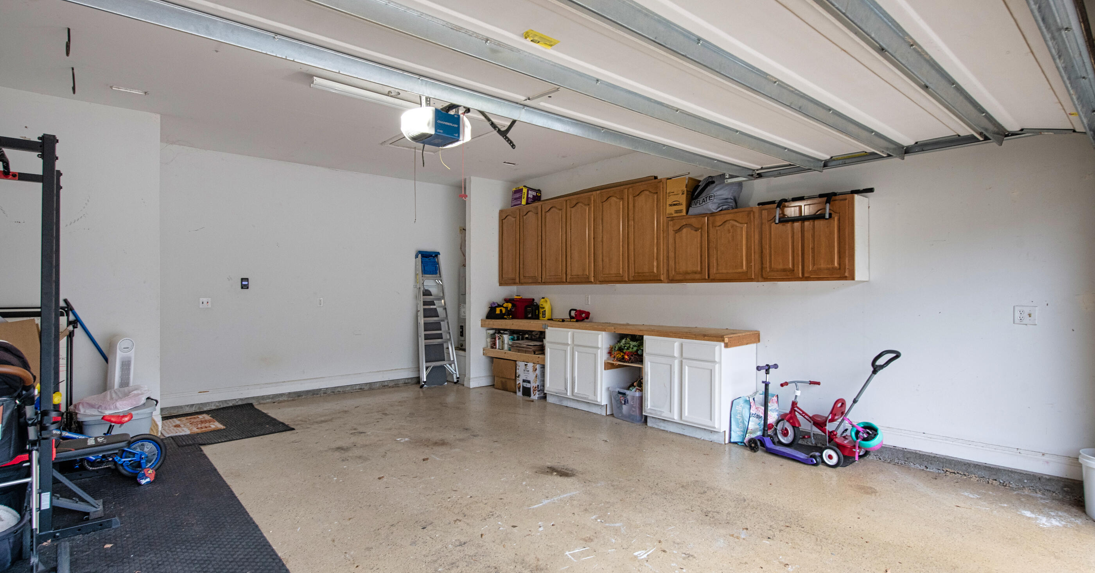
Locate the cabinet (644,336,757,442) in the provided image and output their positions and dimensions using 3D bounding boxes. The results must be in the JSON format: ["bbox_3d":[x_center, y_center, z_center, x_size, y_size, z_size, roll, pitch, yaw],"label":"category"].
[{"bbox_3d":[1.446,0.926,5.213,0.620,0.878,0.840,0,-1,-42],"label":"cabinet"}]

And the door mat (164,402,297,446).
[{"bbox_3d":[-3.269,1.360,5.503,0.915,0.016,1.537,0,-1,-42],"label":"door mat"}]

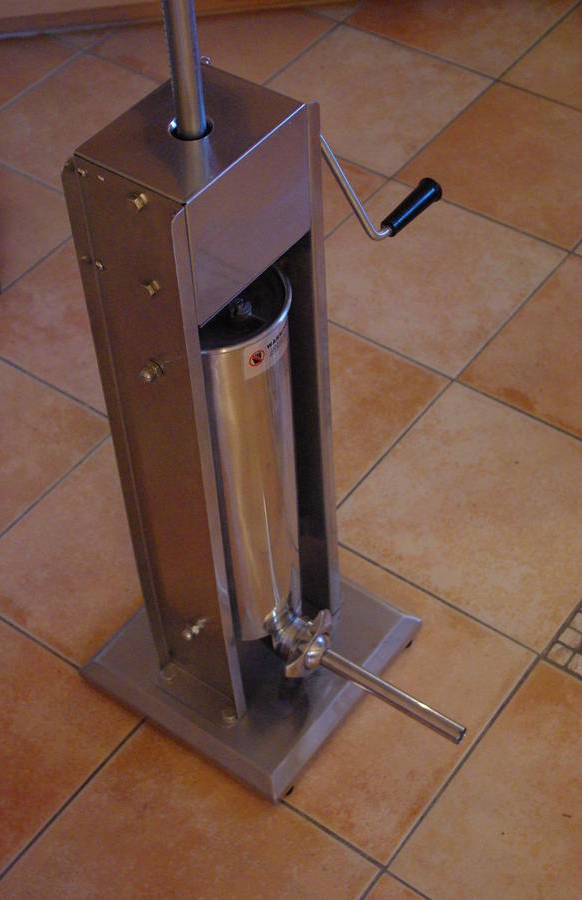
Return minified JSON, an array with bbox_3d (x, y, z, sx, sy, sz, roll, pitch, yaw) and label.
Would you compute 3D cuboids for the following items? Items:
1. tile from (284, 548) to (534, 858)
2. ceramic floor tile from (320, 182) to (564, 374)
[{"bbox_3d":[0.068,0.285,1.719,0.333,0.010,0.333,28,55,25],"label":"tile"},{"bbox_3d":[0.200,-0.272,2.208,0.333,0.010,0.333,28,55,25],"label":"ceramic floor tile"}]

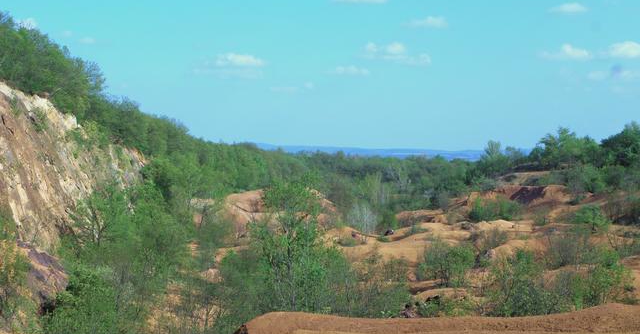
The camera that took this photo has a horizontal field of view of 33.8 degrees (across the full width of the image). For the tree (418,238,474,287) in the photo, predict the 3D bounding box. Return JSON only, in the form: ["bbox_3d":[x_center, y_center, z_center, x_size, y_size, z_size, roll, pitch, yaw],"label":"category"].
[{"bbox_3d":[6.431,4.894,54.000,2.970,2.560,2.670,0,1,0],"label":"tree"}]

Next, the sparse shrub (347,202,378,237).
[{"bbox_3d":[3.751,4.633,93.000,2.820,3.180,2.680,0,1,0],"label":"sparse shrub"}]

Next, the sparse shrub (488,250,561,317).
[{"bbox_3d":[8.927,5.085,46.000,3.140,2.970,2.830,0,1,0],"label":"sparse shrub"}]

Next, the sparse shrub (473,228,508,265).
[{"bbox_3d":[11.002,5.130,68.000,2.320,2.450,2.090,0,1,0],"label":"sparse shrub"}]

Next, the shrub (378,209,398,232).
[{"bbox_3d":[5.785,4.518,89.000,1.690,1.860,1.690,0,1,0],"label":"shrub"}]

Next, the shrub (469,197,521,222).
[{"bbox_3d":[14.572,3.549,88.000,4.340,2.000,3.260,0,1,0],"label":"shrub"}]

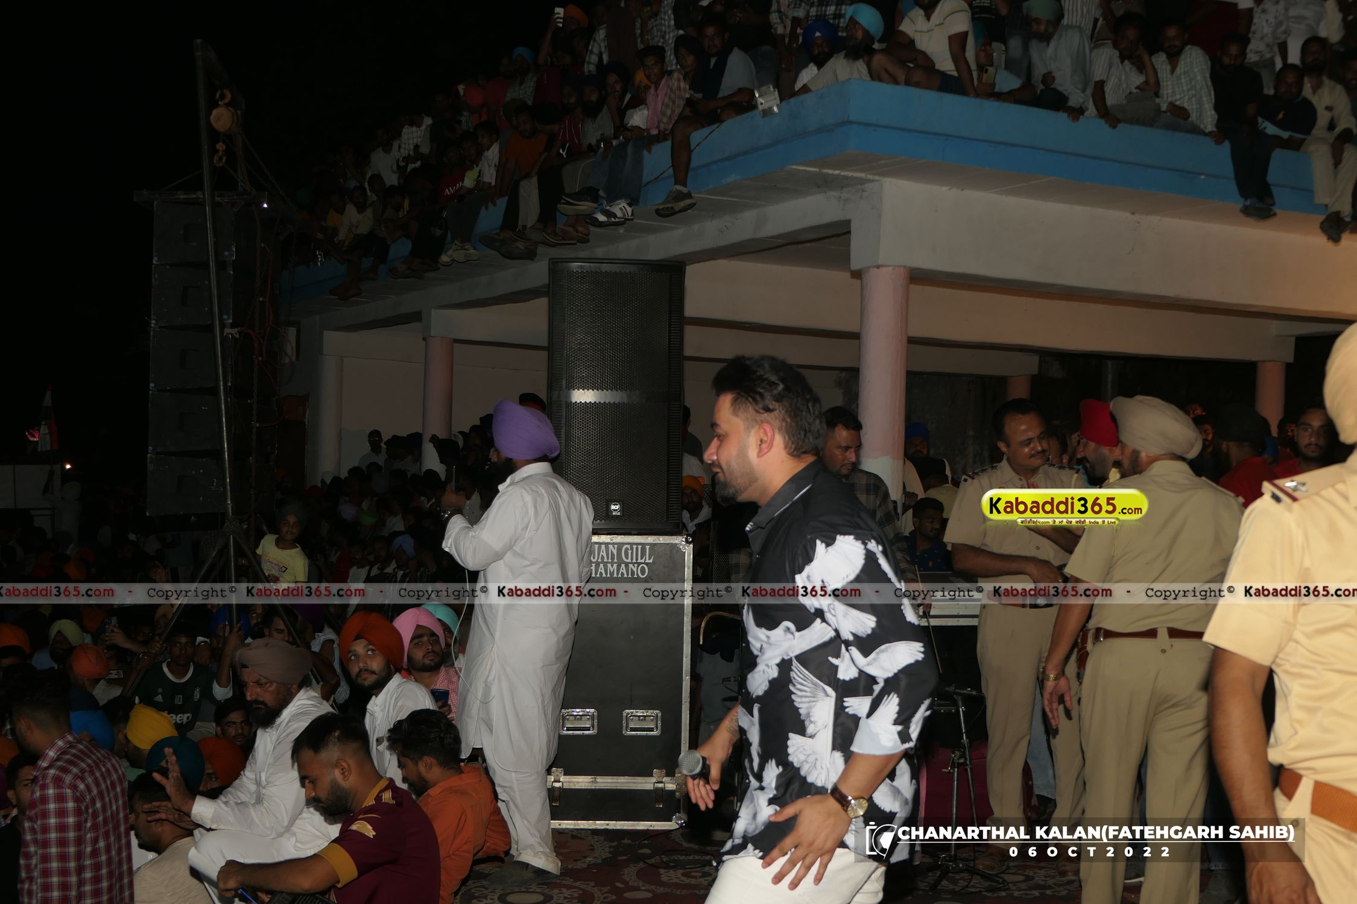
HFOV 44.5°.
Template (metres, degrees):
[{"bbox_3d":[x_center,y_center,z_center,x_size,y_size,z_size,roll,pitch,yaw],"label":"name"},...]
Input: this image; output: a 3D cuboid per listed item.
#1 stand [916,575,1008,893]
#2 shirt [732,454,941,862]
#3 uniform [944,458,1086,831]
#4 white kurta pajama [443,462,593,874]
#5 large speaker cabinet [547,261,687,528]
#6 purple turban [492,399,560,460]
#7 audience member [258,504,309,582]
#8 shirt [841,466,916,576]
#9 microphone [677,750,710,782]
[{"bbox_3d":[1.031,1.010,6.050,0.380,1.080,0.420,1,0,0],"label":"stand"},{"bbox_3d":[0.289,0.395,3.150,0.390,0.750,0.460,1,0,-7],"label":"shirt"},{"bbox_3d":[1.266,0.752,6.220,0.520,1.450,0.360,2,0,-30],"label":"uniform"},{"bbox_3d":[-0.582,0.778,6.050,0.460,1.480,0.500,1,0,30],"label":"white kurta pajama"},{"bbox_3d":[-0.276,-0.230,7.240,0.570,1.140,0.580,1,-1,-3],"label":"large speaker cabinet"},{"bbox_3d":[-0.554,-0.083,6.020,0.265,0.215,0.220,1,-1,31],"label":"purple turban"},{"bbox_3d":[-2.565,0.912,10.800,0.420,1.150,0.300,1,-1,-11],"label":"audience member"},{"bbox_3d":[0.527,0.384,6.000,0.620,0.680,0.360,1,-1,-9],"label":"shirt"},{"bbox_3d":[0.061,0.656,3.363,0.052,0.052,0.250,0,-25,24],"label":"microphone"}]

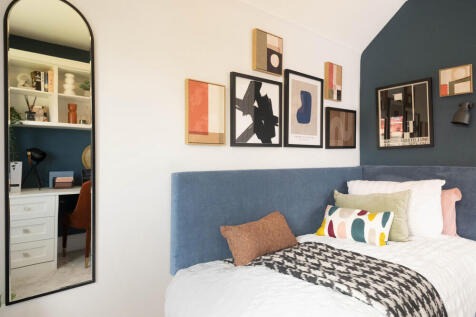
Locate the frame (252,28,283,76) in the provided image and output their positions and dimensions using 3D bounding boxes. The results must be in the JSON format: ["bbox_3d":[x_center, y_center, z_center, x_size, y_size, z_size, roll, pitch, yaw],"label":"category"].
[{"bbox_3d":[0.218,-0.762,1.933,0.260,0.292,0.040,0,0,-36],"label":"frame"}]

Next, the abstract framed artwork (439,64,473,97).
[{"bbox_3d":[1.691,-0.596,2.050,0.040,0.215,0.196,0,0,-36],"label":"abstract framed artwork"}]

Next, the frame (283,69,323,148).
[{"bbox_3d":[0.549,-0.389,2.178,0.452,0.599,0.027,0,0,-36],"label":"frame"}]

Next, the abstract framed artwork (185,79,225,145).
[{"bbox_3d":[-0.197,-0.273,1.625,0.255,0.376,0.043,0,0,-36],"label":"abstract framed artwork"}]

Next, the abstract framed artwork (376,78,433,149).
[{"bbox_3d":[1.476,-0.380,2.359,0.026,0.579,0.448,0,0,-36],"label":"abstract framed artwork"}]

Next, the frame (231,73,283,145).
[{"bbox_3d":[0.141,-0.327,1.881,0.461,0.488,0.026,0,0,-36],"label":"frame"}]

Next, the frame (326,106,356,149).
[{"bbox_3d":[0.973,-0.278,2.485,0.457,0.366,0.026,0,0,-36],"label":"frame"}]

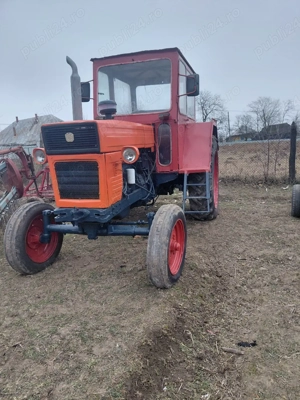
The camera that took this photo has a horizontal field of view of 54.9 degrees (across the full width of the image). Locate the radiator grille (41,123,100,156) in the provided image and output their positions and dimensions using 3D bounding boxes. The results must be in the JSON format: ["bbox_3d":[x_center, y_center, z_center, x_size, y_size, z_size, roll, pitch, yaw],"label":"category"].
[{"bbox_3d":[-0.687,-0.535,2.546,0.550,0.250,0.060,1,12,17],"label":"radiator grille"}]

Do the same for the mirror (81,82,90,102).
[{"bbox_3d":[-0.943,-1.577,4.248,0.155,0.290,0.060,1,12,17],"label":"mirror"}]

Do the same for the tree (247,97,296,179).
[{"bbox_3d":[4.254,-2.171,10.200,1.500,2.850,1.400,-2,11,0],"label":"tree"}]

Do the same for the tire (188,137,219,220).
[{"bbox_3d":[0.989,-0.380,5.076,0.371,1.528,1.528,1,12,17],"label":"tire"}]

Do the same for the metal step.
[{"bbox_3d":[0.671,-0.100,4.188,0.400,0.610,0.060,1,12,17],"label":"metal step"}]

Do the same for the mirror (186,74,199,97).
[{"bbox_3d":[0.574,-1.500,3.805,0.155,0.280,0.060,1,12,17],"label":"mirror"}]

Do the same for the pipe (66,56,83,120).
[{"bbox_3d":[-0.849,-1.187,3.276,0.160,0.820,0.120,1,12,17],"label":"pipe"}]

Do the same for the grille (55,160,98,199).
[{"bbox_3d":[-0.657,-0.177,2.666,0.440,0.350,0.050,1,12,17],"label":"grille"}]

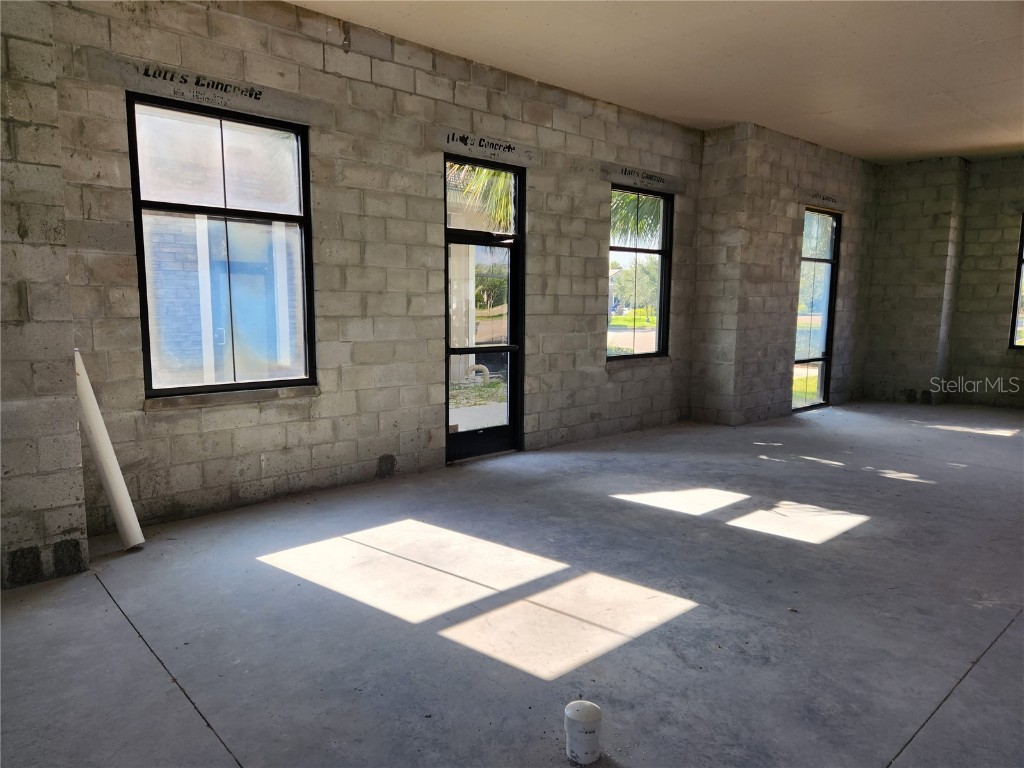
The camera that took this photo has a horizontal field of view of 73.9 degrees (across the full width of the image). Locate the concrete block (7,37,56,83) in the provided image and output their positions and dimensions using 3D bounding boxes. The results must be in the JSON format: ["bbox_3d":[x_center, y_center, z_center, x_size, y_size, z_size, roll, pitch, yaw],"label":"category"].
[{"bbox_3d":[-2.483,-1.615,3.491,0.200,0.200,0.240,-6,9,-42],"label":"concrete block"}]

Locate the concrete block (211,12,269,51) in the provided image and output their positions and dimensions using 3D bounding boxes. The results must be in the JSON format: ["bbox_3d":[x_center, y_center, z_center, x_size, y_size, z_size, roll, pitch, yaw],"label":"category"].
[{"bbox_3d":[-1.915,-2.401,4.739,0.398,0.195,0.190,-6,9,-42],"label":"concrete block"}]

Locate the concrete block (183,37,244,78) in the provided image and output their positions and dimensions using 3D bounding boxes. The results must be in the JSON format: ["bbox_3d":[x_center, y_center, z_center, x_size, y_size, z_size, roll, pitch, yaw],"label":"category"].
[{"bbox_3d":[-2.080,-2.205,4.665,0.397,0.194,0.194,-6,9,-42],"label":"concrete block"}]

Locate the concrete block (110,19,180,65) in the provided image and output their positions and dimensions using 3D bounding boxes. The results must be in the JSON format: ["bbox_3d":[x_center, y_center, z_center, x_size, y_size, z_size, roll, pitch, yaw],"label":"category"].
[{"bbox_3d":[-2.366,-2.155,4.355,0.398,0.195,0.190,-6,9,-42],"label":"concrete block"}]

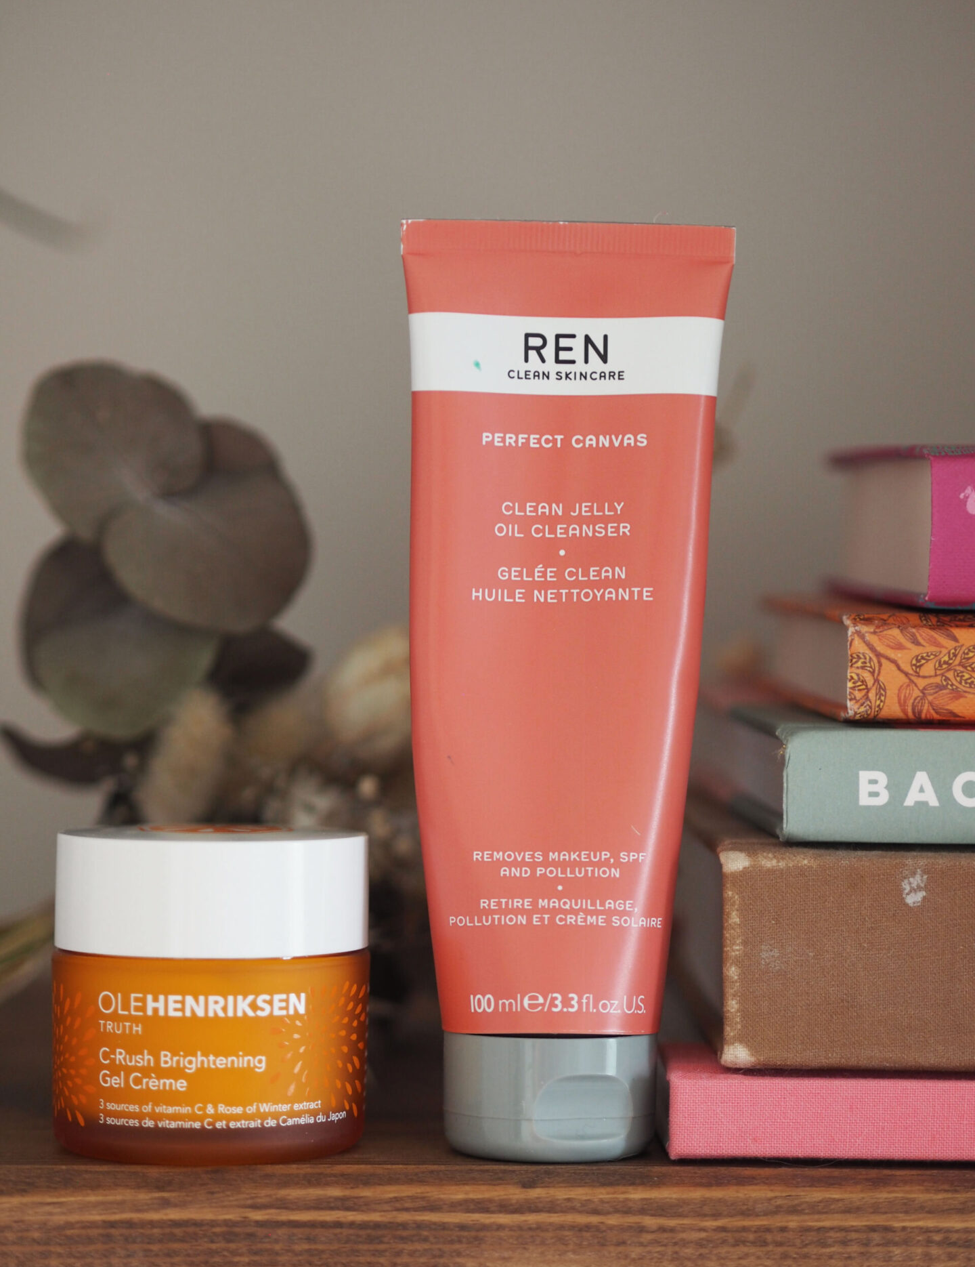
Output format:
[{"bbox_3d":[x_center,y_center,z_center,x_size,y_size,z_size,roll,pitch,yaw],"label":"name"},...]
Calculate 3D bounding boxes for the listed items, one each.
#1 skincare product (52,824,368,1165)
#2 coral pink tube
[{"bbox_3d":[-0.053,0.069,0.656,0.062,0.060,0.062,1,-1,-7],"label":"skincare product"},{"bbox_3d":[0.014,0.010,0.650,0.064,0.178,0.041,1,-1,-2],"label":"coral pink tube"}]

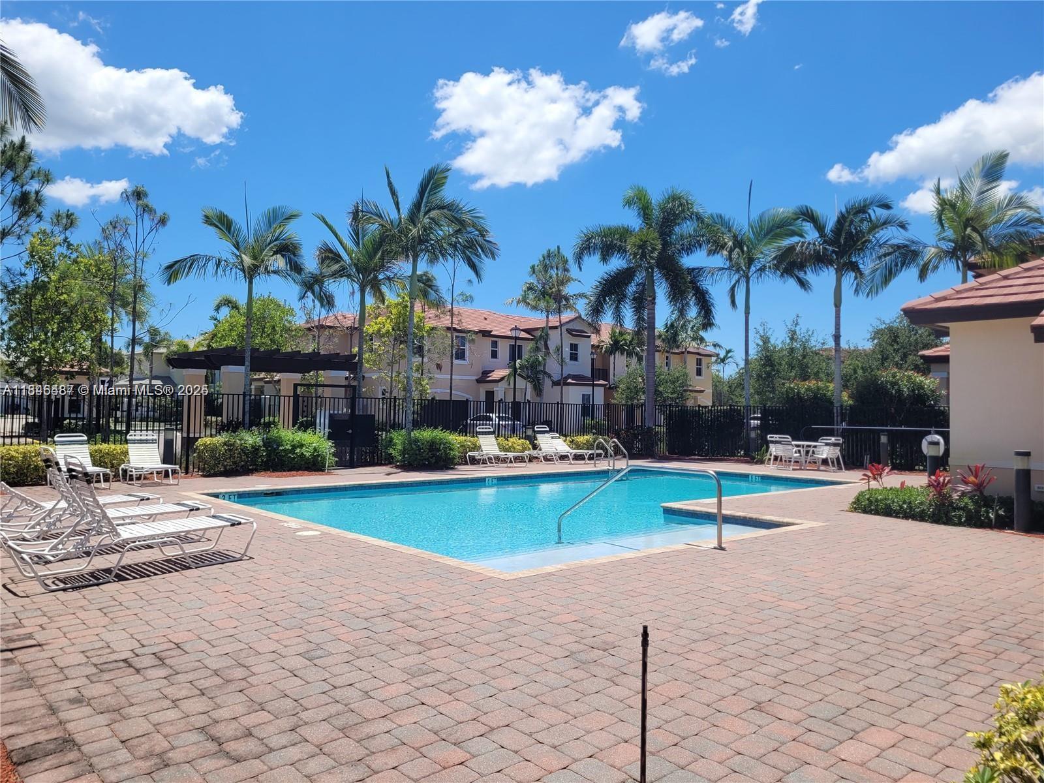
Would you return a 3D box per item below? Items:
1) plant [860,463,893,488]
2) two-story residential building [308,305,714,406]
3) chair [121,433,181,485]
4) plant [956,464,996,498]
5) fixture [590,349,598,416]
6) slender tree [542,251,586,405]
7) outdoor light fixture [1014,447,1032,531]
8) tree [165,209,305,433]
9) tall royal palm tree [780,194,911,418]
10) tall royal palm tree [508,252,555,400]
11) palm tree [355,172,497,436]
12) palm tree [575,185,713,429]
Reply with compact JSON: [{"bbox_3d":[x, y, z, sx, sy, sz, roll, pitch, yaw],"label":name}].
[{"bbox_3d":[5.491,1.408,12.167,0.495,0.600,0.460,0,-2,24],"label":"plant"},{"bbox_3d":[1.846,-1.170,49.528,30.000,8.000,14.000,2,-2,-41],"label":"two-story residential building"},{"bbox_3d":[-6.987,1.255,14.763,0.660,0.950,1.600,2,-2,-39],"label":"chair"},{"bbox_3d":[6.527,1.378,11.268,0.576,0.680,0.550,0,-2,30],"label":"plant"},{"bbox_3d":[3.168,0.320,35.008,0.360,4.400,0.360,1,-2,5],"label":"fixture"},{"bbox_3d":[1.714,-1.832,33.070,1.819,8.530,1.850,1,-2,3],"label":"slender tree"},{"bbox_3d":[6.651,1.322,10.414,0.190,1.071,0.190,0,-2,33],"label":"outdoor light fixture"},{"bbox_3d":[-7.107,-1.321,19.300,3.400,6.500,3.400,1,-1,0],"label":"tree"},{"bbox_3d":[10.022,-1.893,24.300,4.100,8.300,4.000,1,-1,0],"label":"tall royal palm tree"},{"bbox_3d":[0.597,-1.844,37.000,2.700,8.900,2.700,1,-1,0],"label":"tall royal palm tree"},{"bbox_3d":[-2.581,-1.984,20.466,3.671,7.920,3.700,1,-2,-8],"label":"palm tree"},{"bbox_3d":[4.098,-2.403,26.885,4.711,9.395,4.700,1,-2,9],"label":"palm tree"}]

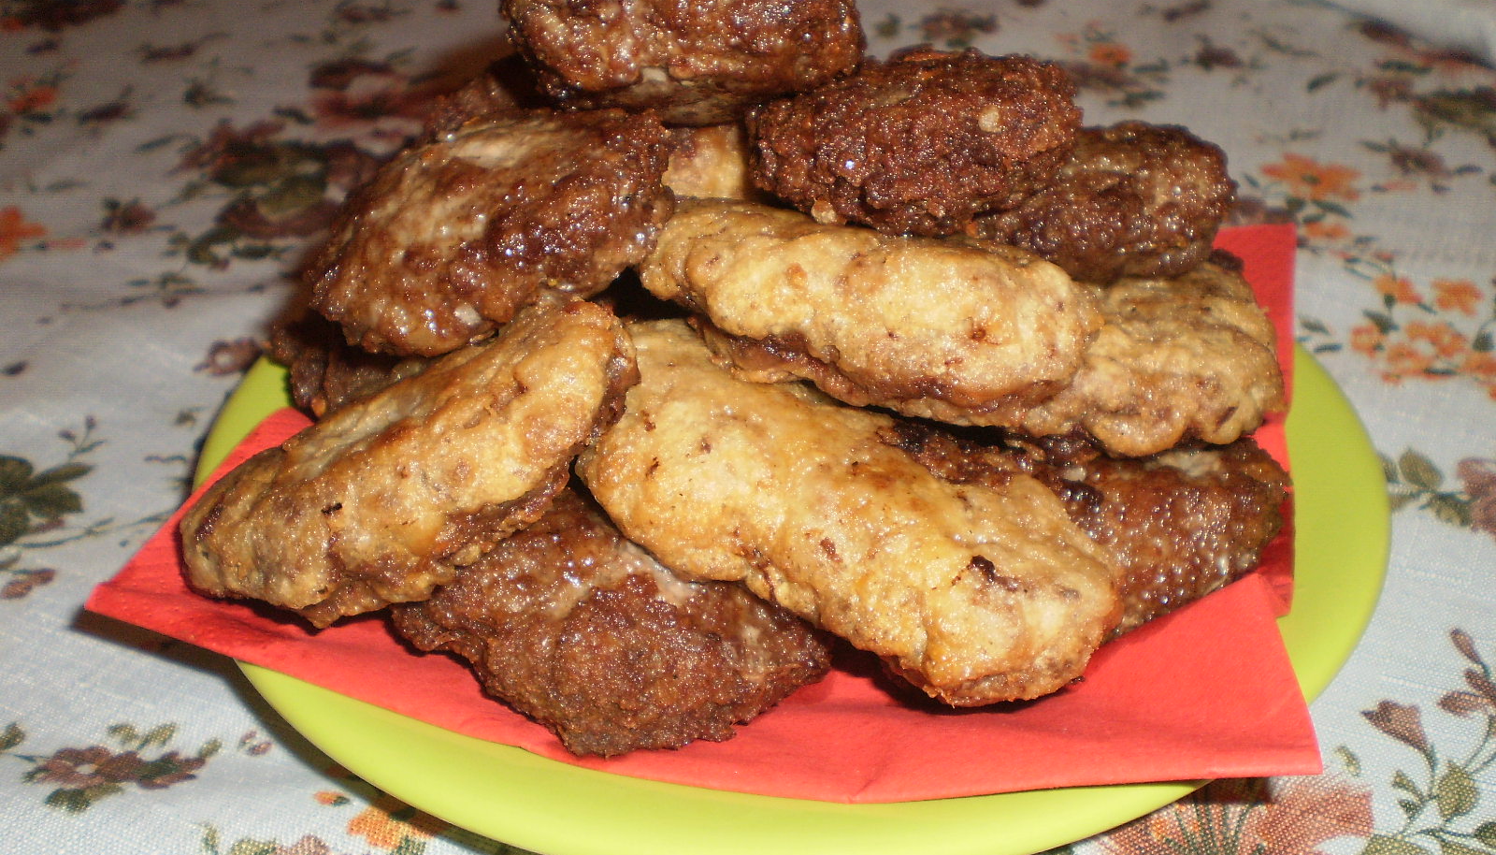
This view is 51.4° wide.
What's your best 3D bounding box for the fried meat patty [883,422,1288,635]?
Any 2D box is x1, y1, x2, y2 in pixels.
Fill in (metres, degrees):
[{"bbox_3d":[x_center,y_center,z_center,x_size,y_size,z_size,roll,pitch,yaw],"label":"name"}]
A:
[{"bbox_3d":[0.059,0.017,0.285,0.080,0.025,0.055,-6,37,-7],"label":"fried meat patty"}]

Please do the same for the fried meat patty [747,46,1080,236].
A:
[{"bbox_3d":[0.028,-0.048,0.258,0.054,0.024,0.046,-6,38,-6],"label":"fried meat patty"}]

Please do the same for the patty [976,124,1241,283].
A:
[{"bbox_3d":[0.059,-0.038,0.264,0.051,0.021,0.043,-1,35,1],"label":"patty"}]

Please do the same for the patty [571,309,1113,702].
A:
[{"bbox_3d":[0.015,0.013,0.231,0.087,0.023,0.048,29,50,12],"label":"patty"}]

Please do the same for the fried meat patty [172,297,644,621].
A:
[{"bbox_3d":[-0.052,0.006,0.238,0.076,0.023,0.044,-26,42,0],"label":"fried meat patty"}]

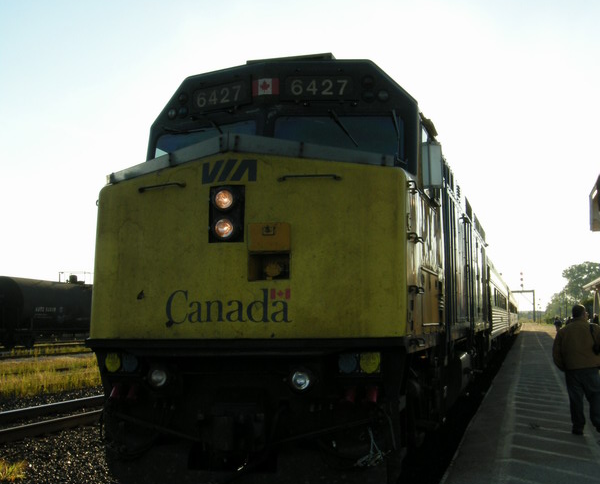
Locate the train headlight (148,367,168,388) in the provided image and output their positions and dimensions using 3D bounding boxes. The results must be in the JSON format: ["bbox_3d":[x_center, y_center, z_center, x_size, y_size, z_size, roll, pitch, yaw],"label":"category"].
[{"bbox_3d":[-1.299,1.244,7.637,0.191,0.201,0.093,-1,-6,15],"label":"train headlight"}]

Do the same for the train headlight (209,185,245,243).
[{"bbox_3d":[-0.666,-0.258,7.539,0.319,0.505,0.103,-1,-6,15],"label":"train headlight"}]

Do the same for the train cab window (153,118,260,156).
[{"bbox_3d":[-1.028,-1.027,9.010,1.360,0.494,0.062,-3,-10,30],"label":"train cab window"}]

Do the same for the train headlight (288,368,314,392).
[{"bbox_3d":[0.013,1.211,7.277,0.211,0.211,0.103,-1,-6,15],"label":"train headlight"}]

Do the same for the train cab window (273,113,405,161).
[{"bbox_3d":[0.401,-1.054,8.617,1.360,0.525,0.062,0,-9,0],"label":"train cab window"}]

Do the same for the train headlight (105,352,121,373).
[{"bbox_3d":[-1.800,1.157,7.988,0.180,0.185,0.072,-3,-6,25],"label":"train headlight"}]

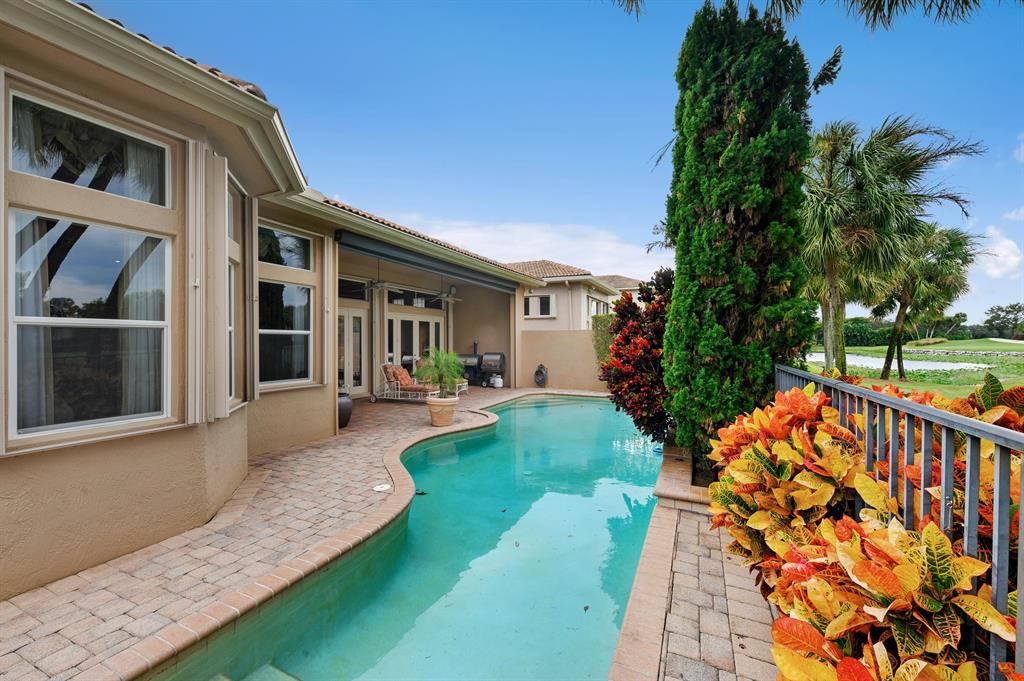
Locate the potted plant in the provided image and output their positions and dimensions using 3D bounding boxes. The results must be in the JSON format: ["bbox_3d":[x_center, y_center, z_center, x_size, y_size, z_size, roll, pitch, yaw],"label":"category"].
[{"bbox_3d":[-1.375,0.879,7.792,0.930,1.540,0.930,0,0,0],"label":"potted plant"}]

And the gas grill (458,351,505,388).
[{"bbox_3d":[-1.090,1.045,14.527,1.680,1.240,0.680,0,0,25],"label":"gas grill"}]

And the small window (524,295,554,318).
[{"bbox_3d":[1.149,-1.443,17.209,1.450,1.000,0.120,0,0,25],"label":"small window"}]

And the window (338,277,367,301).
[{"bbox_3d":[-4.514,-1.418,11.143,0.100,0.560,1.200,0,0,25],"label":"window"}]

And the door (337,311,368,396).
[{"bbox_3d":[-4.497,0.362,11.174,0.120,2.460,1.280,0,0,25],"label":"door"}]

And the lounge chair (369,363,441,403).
[{"bbox_3d":[-2.862,1.146,10.796,1.750,1.030,0.700,0,0,11],"label":"lounge chair"}]

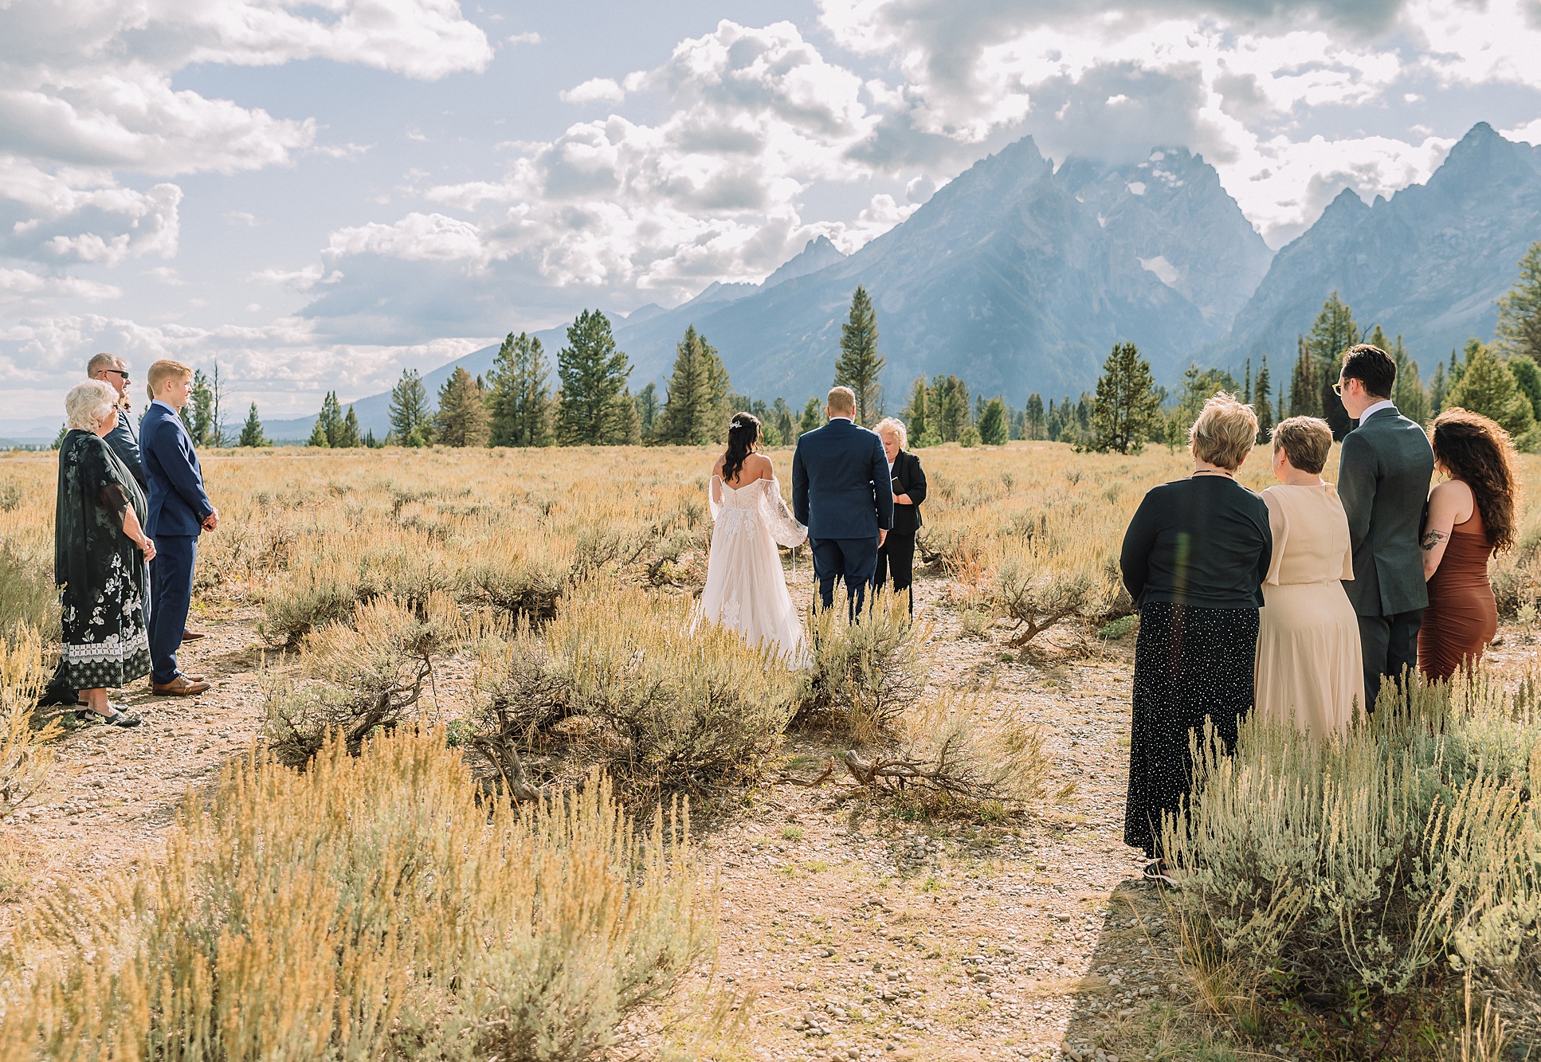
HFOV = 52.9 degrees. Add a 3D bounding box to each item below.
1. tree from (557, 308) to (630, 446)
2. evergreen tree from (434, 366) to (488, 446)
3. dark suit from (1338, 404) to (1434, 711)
[{"bbox_3d":[-17.047,-14.771,149.377,7.323,13.210,7.323,0,3,0],"label":"tree"},{"bbox_3d":[-29.866,-11.962,149.549,5.288,7.815,5.288,0,3,0],"label":"evergreen tree"},{"bbox_3d":[2.265,0.330,5.700,0.520,1.595,0.350,-2,4,-32],"label":"dark suit"}]

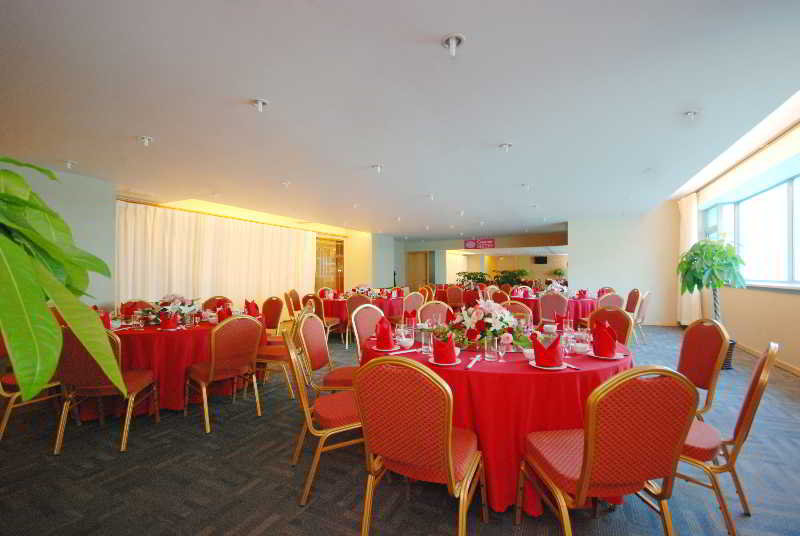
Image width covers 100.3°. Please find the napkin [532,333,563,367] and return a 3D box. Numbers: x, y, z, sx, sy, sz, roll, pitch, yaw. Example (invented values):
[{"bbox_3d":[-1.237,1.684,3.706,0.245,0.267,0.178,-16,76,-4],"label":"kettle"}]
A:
[{"bbox_3d":[0.840,0.453,1.895,0.160,0.180,0.120,0,-1,-9],"label":"napkin"}]

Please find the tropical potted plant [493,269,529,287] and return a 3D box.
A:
[{"bbox_3d":[4.039,0.808,12.200,1.150,1.330,1.050,0,-1,28],"label":"tropical potted plant"}]

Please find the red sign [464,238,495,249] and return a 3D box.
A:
[{"bbox_3d":[3.168,-0.956,13.300,1.200,0.360,0.060,0,-1,28],"label":"red sign"}]

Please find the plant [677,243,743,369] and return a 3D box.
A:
[{"bbox_3d":[4.290,0.479,4.600,0.700,1.740,0.720,0,-1,28],"label":"plant"}]

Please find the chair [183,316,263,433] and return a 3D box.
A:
[{"bbox_3d":[-1.610,0.882,3.036,0.560,0.920,0.450,-1,-1,40],"label":"chair"}]

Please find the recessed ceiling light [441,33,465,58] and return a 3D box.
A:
[{"bbox_3d":[0.280,-1.178,1.794,0.120,0.100,0.120,0,-1,0],"label":"recessed ceiling light"}]

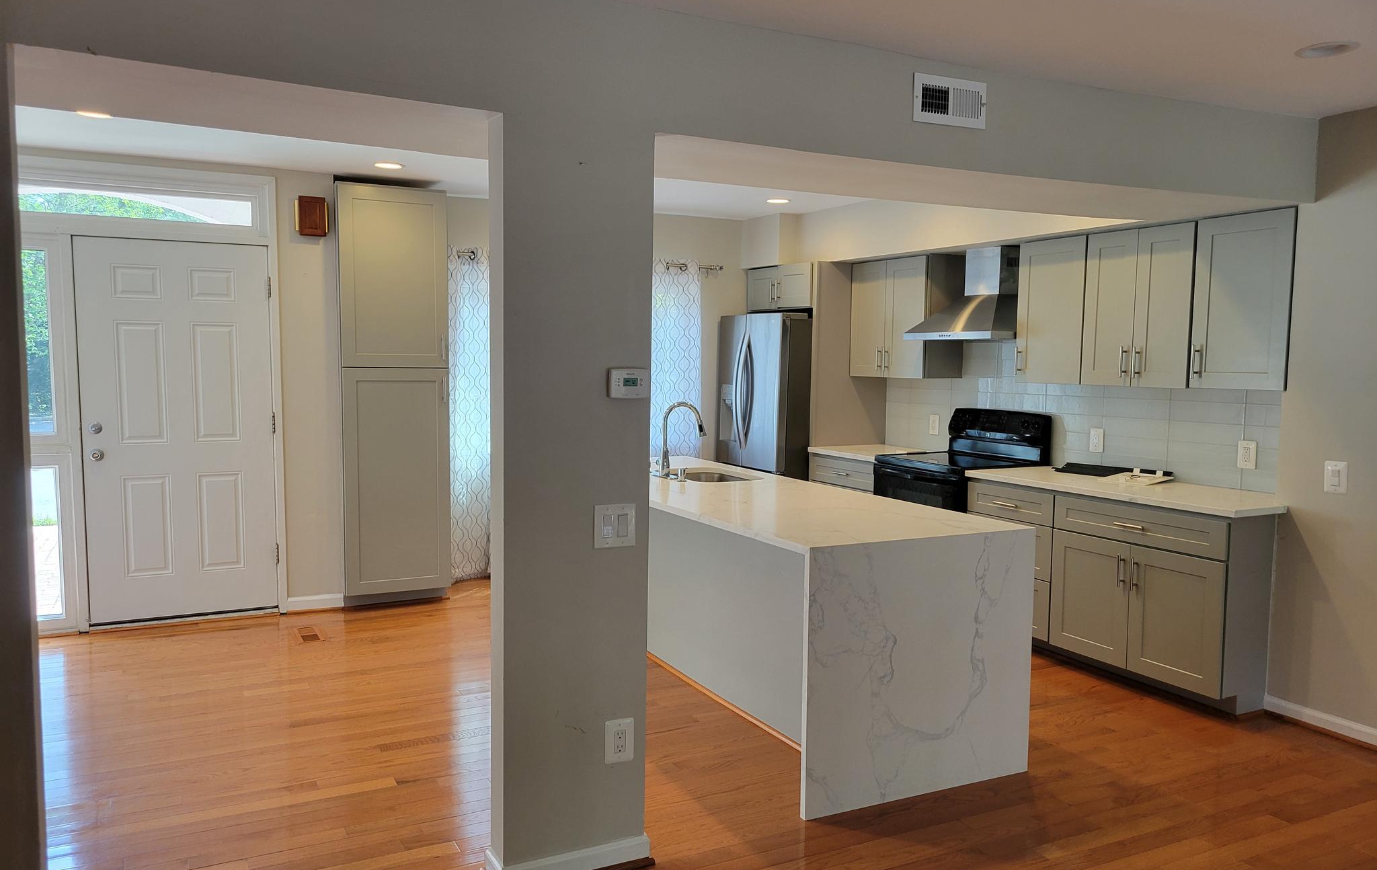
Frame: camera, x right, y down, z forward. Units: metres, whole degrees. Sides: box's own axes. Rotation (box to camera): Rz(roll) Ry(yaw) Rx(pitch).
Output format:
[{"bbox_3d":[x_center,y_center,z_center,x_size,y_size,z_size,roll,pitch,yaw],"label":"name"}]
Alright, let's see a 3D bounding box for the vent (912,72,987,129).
[{"bbox_3d":[0.844,-1.070,3.319,0.297,0.148,0.015,-2,5,-26],"label":"vent"}]

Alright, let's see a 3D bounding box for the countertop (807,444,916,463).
[{"bbox_3d":[1.271,0.117,6.752,0.658,0.033,0.742,-2,5,-26],"label":"countertop"}]

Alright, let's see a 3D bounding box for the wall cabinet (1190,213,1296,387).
[{"bbox_3d":[2.545,-0.579,4.563,0.330,0.755,0.455,-1,5,-26],"label":"wall cabinet"}]

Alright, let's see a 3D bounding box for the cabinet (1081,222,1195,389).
[{"bbox_3d":[2.281,-0.616,5.042,0.327,0.752,0.625,-2,5,-26],"label":"cabinet"}]

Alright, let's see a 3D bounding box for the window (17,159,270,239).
[{"bbox_3d":[-2.888,-1.227,5.447,1.270,0.337,0.093,-1,5,-26],"label":"window"}]

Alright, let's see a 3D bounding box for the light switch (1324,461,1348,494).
[{"bbox_3d":[2.583,0.171,4.126,0.010,0.128,0.089,-2,5,-26],"label":"light switch"}]

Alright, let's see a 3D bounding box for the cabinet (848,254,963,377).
[{"bbox_3d":[1.436,-0.760,6.804,0.330,0.759,0.785,-1,5,-26],"label":"cabinet"}]

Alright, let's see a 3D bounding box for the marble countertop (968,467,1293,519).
[{"bbox_3d":[2.139,0.257,5.012,0.653,0.033,1.582,-2,5,-26],"label":"marble countertop"}]

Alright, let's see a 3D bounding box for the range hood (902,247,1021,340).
[{"bbox_3d":[1.707,-0.818,6.050,0.509,0.529,0.753,-1,5,-26],"label":"range hood"}]

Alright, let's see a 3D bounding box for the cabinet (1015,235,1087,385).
[{"bbox_3d":[2.055,-0.655,5.555,0.330,0.758,0.458,-1,5,-26],"label":"cabinet"}]

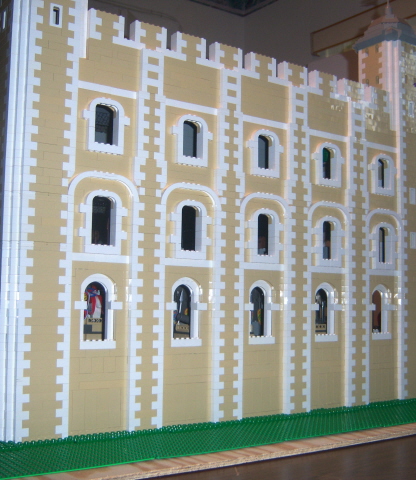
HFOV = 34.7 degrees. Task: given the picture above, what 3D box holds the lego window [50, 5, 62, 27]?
[{"bbox_3d":[-0.183,-0.268,0.798,0.016,0.029,0.008,4,-6,-34],"label":"lego window"}]

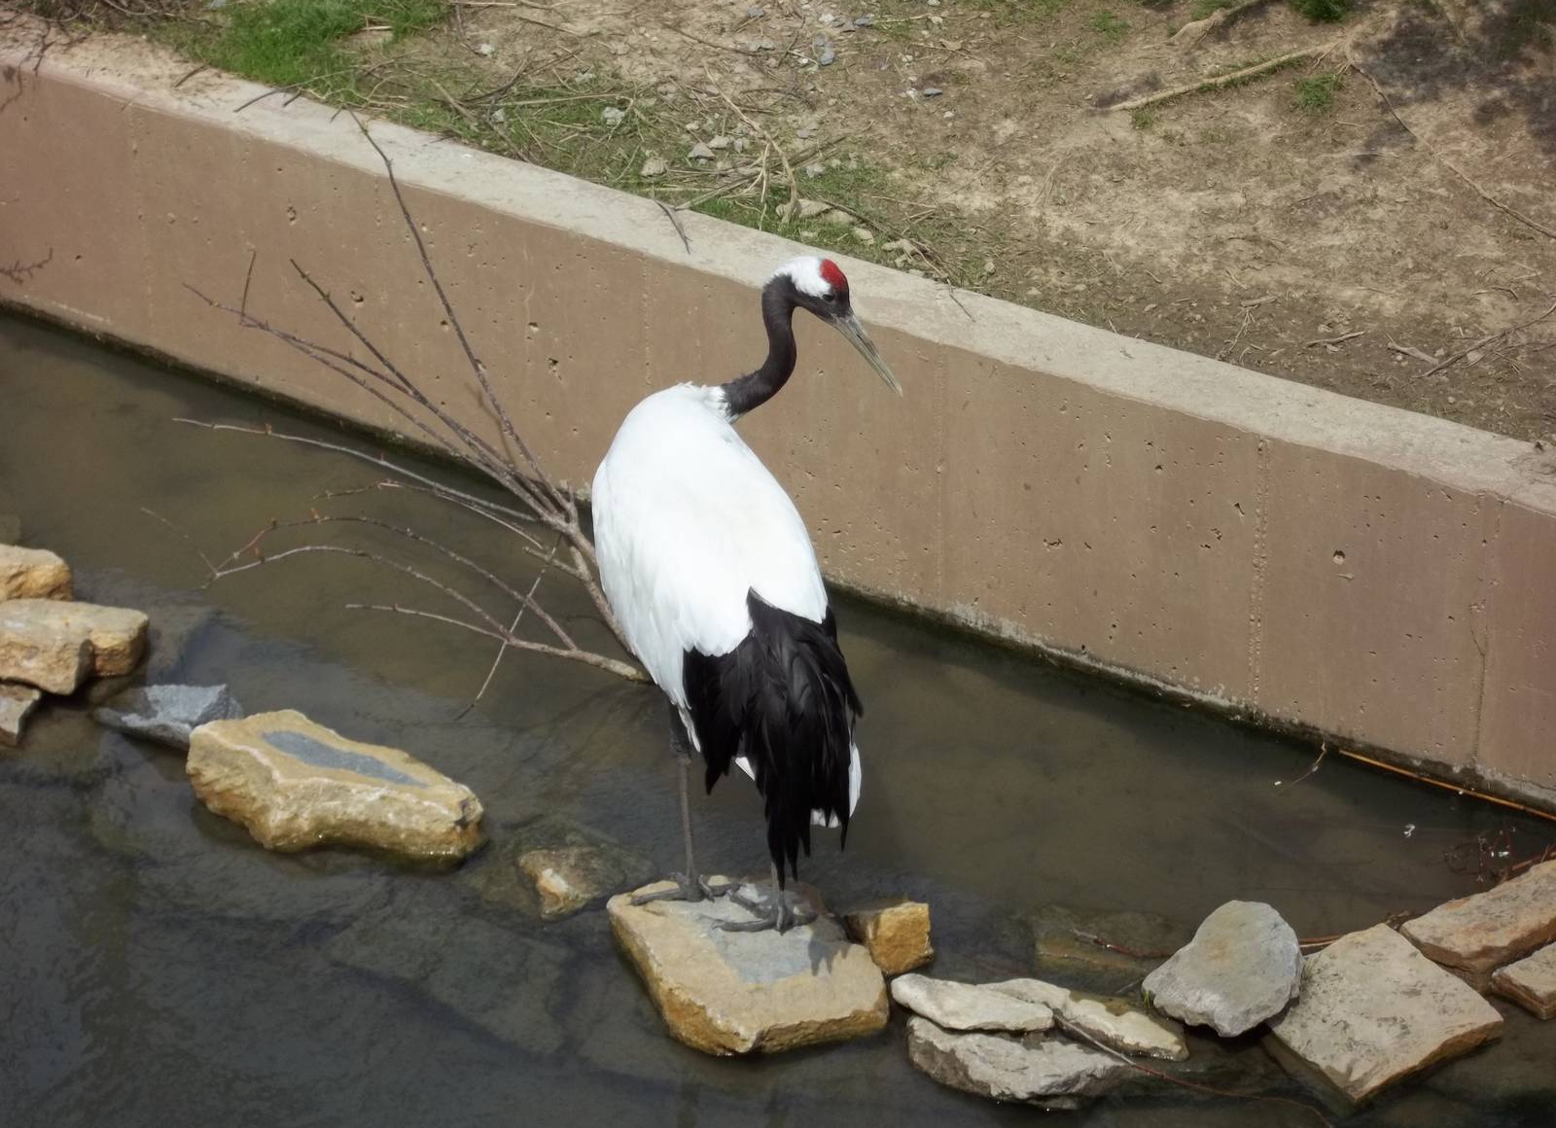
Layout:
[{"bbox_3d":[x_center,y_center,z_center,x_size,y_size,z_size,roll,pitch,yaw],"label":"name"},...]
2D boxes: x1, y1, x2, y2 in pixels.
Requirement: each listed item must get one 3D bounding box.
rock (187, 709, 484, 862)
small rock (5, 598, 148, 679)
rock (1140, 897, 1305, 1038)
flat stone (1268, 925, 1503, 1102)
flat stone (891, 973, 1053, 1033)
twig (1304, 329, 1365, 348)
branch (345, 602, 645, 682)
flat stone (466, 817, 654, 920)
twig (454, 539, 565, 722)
[{"bbox_3d":[-0.729,0.376,7.081,0.490,0.140,0.220,15,32,27],"label":"rock"},{"bbox_3d":[-1.248,0.137,7.648,0.260,0.090,0.170,3,30,7],"label":"small rock"},{"bbox_3d":[0.691,0.627,6.694,0.235,0.120,0.215,5,30,10],"label":"rock"},{"bbox_3d":[0.931,0.689,6.619,0.310,0.075,0.265,-20,35,-30],"label":"flat stone"},{"bbox_3d":[0.285,0.672,6.467,0.240,0.045,0.100,12,31,23],"label":"flat stone"},{"bbox_3d":[0.963,-0.390,7.457,0.120,0.015,0.022,-15,32,-23],"label":"twig"},{"bbox_3d":[-0.493,0.139,7.534,0.534,0.120,0.090,5,30,11],"label":"branch"},{"bbox_3d":[-0.351,0.493,6.978,0.250,0.090,0.200,14,32,26],"label":"flat stone"},{"bbox_3d":[-0.470,0.109,7.553,0.020,0.170,0.408,12,31,22],"label":"twig"}]

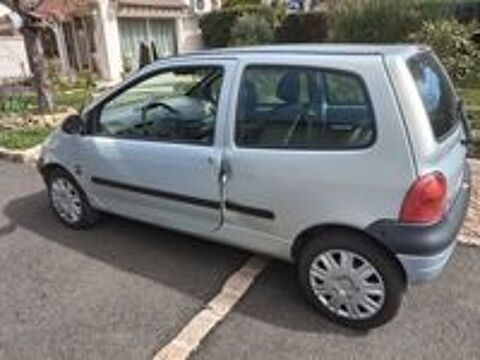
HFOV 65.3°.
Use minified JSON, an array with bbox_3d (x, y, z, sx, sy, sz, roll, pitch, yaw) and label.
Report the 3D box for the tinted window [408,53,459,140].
[{"bbox_3d":[1.139,-0.502,2.074,0.100,0.400,1.120,-21,3,38],"label":"tinted window"}]

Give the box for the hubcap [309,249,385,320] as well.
[{"bbox_3d":[0.536,0.530,1.897,0.385,0.385,0.050,11,22,32],"label":"hubcap"}]

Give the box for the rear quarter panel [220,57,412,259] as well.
[{"bbox_3d":[0.355,-0.065,1.867,1.020,1.060,0.230,11,22,32],"label":"rear quarter panel"}]

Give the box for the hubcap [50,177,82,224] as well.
[{"bbox_3d":[-1.439,0.168,3.108,0.385,0.385,0.050,11,22,32],"label":"hubcap"}]

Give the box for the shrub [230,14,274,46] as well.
[{"bbox_3d":[0.386,-3.913,11.314,1.350,2.000,1.350,-1,18,0],"label":"shrub"}]

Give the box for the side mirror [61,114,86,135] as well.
[{"bbox_3d":[-1.167,-0.386,2.623,0.110,0.140,0.180,11,22,32],"label":"side mirror"}]

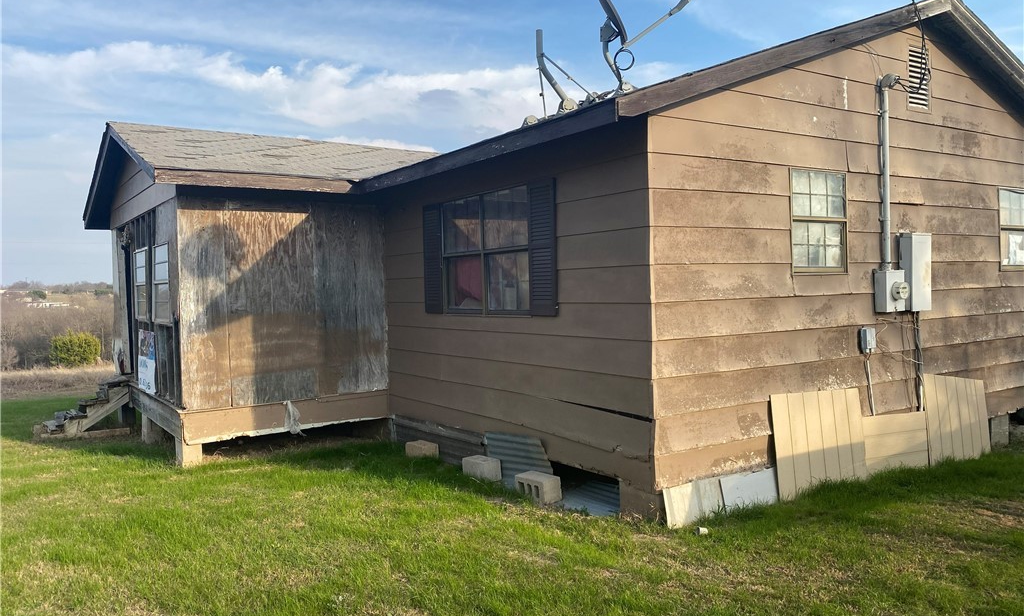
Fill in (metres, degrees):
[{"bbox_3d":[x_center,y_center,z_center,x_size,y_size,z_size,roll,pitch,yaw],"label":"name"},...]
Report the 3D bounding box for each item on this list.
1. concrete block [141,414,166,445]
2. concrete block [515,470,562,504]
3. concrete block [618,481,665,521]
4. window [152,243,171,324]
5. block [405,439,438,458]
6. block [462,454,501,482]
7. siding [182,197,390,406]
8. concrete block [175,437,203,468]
[{"bbox_3d":[-4.957,1.650,10.619,0.200,0.400,0.400,-2,2,-34],"label":"concrete block"},{"bbox_3d":[0.234,1.595,6.820,0.194,0.194,0.390,-3,2,-40],"label":"concrete block"},{"bbox_3d":[1.080,1.528,6.047,0.200,0.310,0.430,-3,2,-33],"label":"concrete block"},{"bbox_3d":[-4.199,-0.287,9.232,0.060,0.940,1.020,-2,2,-34],"label":"window"},{"bbox_3d":[-1.009,1.623,8.653,0.194,0.194,0.360,-3,2,-40],"label":"block"},{"bbox_3d":[-0.294,1.587,7.566,0.194,0.194,0.375,-3,2,-37],"label":"block"},{"bbox_3d":[-2.608,-0.099,9.023,2.429,2.348,0.060,-2,2,-34],"label":"siding"},{"bbox_3d":[-3.604,1.600,8.590,0.200,0.330,0.400,-2,2,-34],"label":"concrete block"}]

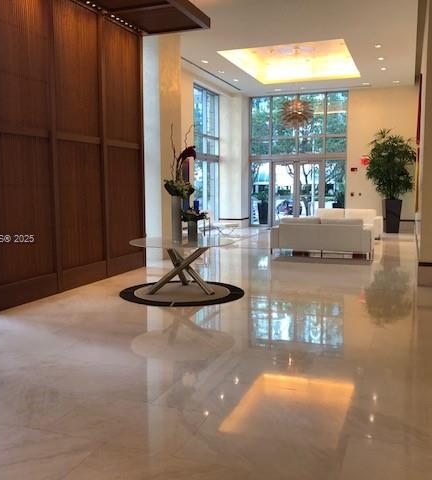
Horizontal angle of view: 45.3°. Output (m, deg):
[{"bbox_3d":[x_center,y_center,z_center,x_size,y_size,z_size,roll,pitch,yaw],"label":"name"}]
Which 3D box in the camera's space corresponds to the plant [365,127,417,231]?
[{"bbox_3d":[5.929,-2.003,17.583,1.584,3.534,1.438,2,6,20],"label":"plant"}]

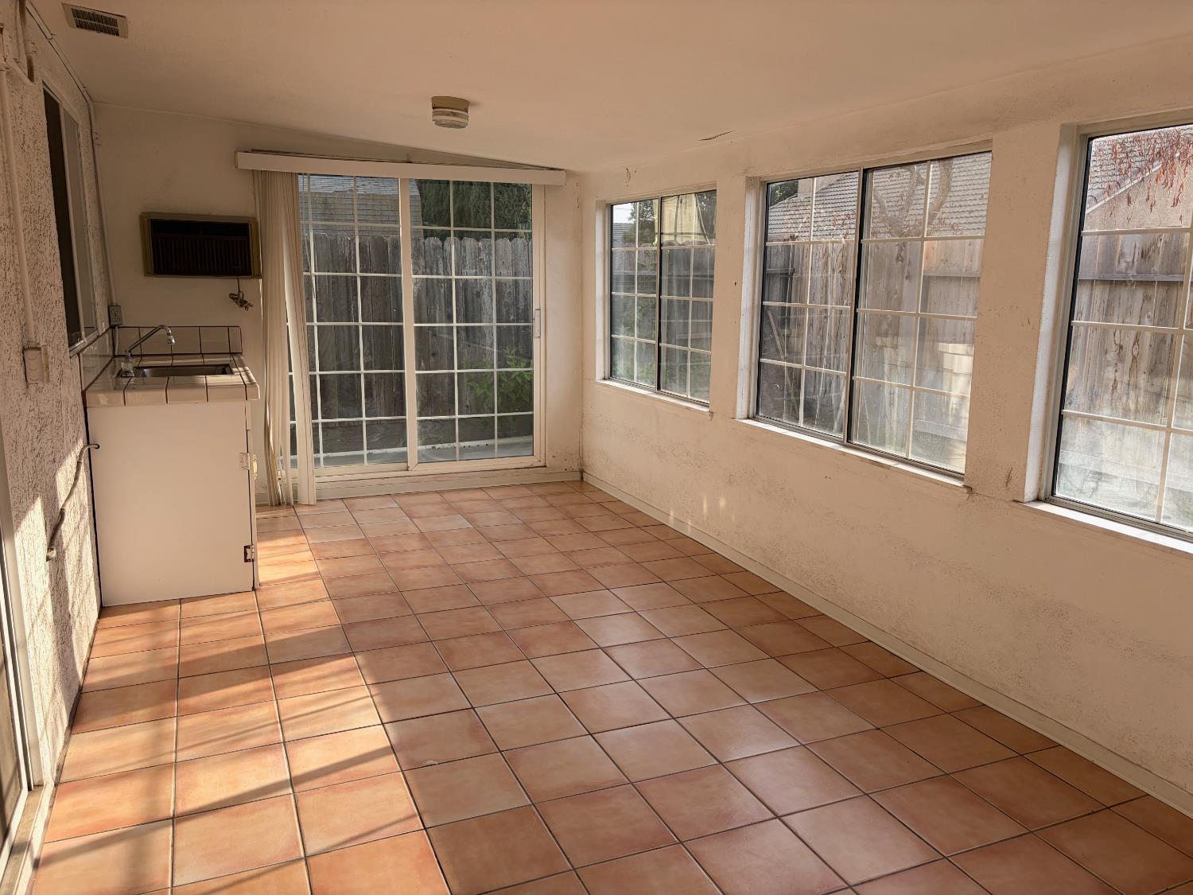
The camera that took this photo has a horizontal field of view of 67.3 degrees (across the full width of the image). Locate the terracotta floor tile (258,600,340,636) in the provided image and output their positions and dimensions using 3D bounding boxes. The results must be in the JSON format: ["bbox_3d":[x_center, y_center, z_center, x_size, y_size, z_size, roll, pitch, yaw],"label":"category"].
[{"bbox_3d":[-1.273,0.733,3.851,0.298,0.010,0.298,-4,12,-23],"label":"terracotta floor tile"}]

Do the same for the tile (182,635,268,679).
[{"bbox_3d":[-1.428,0.803,3.449,0.300,0.011,0.300,-3,12,-23],"label":"tile"}]

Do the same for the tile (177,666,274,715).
[{"bbox_3d":[-1.306,0.858,3.174,0.300,0.011,0.300,-3,12,-23],"label":"tile"}]

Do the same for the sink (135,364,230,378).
[{"bbox_3d":[-2.094,-0.297,4.511,0.494,0.180,0.494,-3,12,-23],"label":"sink"}]

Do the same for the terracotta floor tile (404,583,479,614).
[{"bbox_3d":[-0.708,0.697,4.087,0.300,0.011,0.300,-3,12,-23],"label":"terracotta floor tile"}]

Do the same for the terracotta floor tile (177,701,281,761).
[{"bbox_3d":[-1.175,0.905,2.877,0.298,0.010,0.298,-3,12,-23],"label":"terracotta floor tile"}]

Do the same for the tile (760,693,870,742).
[{"bbox_3d":[0.740,0.919,3.066,0.299,0.010,0.299,-3,12,-23],"label":"tile"}]

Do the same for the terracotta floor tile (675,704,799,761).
[{"bbox_3d":[0.460,0.933,2.936,0.298,0.012,0.298,-3,12,-23],"label":"terracotta floor tile"}]

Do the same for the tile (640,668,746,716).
[{"bbox_3d":[0.340,0.883,3.219,0.294,0.012,0.294,-3,12,-23],"label":"tile"}]

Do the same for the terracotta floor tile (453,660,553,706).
[{"bbox_3d":[-0.341,0.861,3.252,0.294,0.012,0.294,-3,12,-23],"label":"terracotta floor tile"}]

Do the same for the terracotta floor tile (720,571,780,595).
[{"bbox_3d":[0.746,0.666,4.356,0.158,0.010,0.298,-3,12,-23],"label":"terracotta floor tile"}]

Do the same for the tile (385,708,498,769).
[{"bbox_3d":[-0.500,0.931,2.856,0.299,0.010,0.299,-3,12,-23],"label":"tile"}]

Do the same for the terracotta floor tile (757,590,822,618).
[{"bbox_3d":[0.880,0.718,4.108,0.177,0.010,0.298,-4,12,-23],"label":"terracotta floor tile"}]

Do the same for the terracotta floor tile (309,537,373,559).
[{"bbox_3d":[-1.354,0.542,4.774,0.299,0.010,0.299,-3,12,-23],"label":"terracotta floor tile"}]

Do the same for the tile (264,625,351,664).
[{"bbox_3d":[-1.147,0.786,3.570,0.300,0.011,0.300,-3,12,-23],"label":"tile"}]

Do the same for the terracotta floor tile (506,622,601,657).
[{"bbox_3d":[-0.182,0.783,3.645,0.298,0.012,0.298,-3,12,-23],"label":"terracotta floor tile"}]

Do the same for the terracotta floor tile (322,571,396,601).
[{"bbox_3d":[-1.111,0.653,4.211,0.298,0.012,0.298,-3,12,-23],"label":"terracotta floor tile"}]

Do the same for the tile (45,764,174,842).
[{"bbox_3d":[-1.338,0.983,2.496,0.294,0.012,0.294,-3,12,-23],"label":"tile"}]

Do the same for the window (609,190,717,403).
[{"bbox_3d":[0.395,-0.919,5.419,0.070,1.175,1.480,-4,11,-23],"label":"window"}]

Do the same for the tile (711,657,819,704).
[{"bbox_3d":[0.620,0.866,3.340,0.294,0.012,0.294,-3,12,-23],"label":"tile"}]

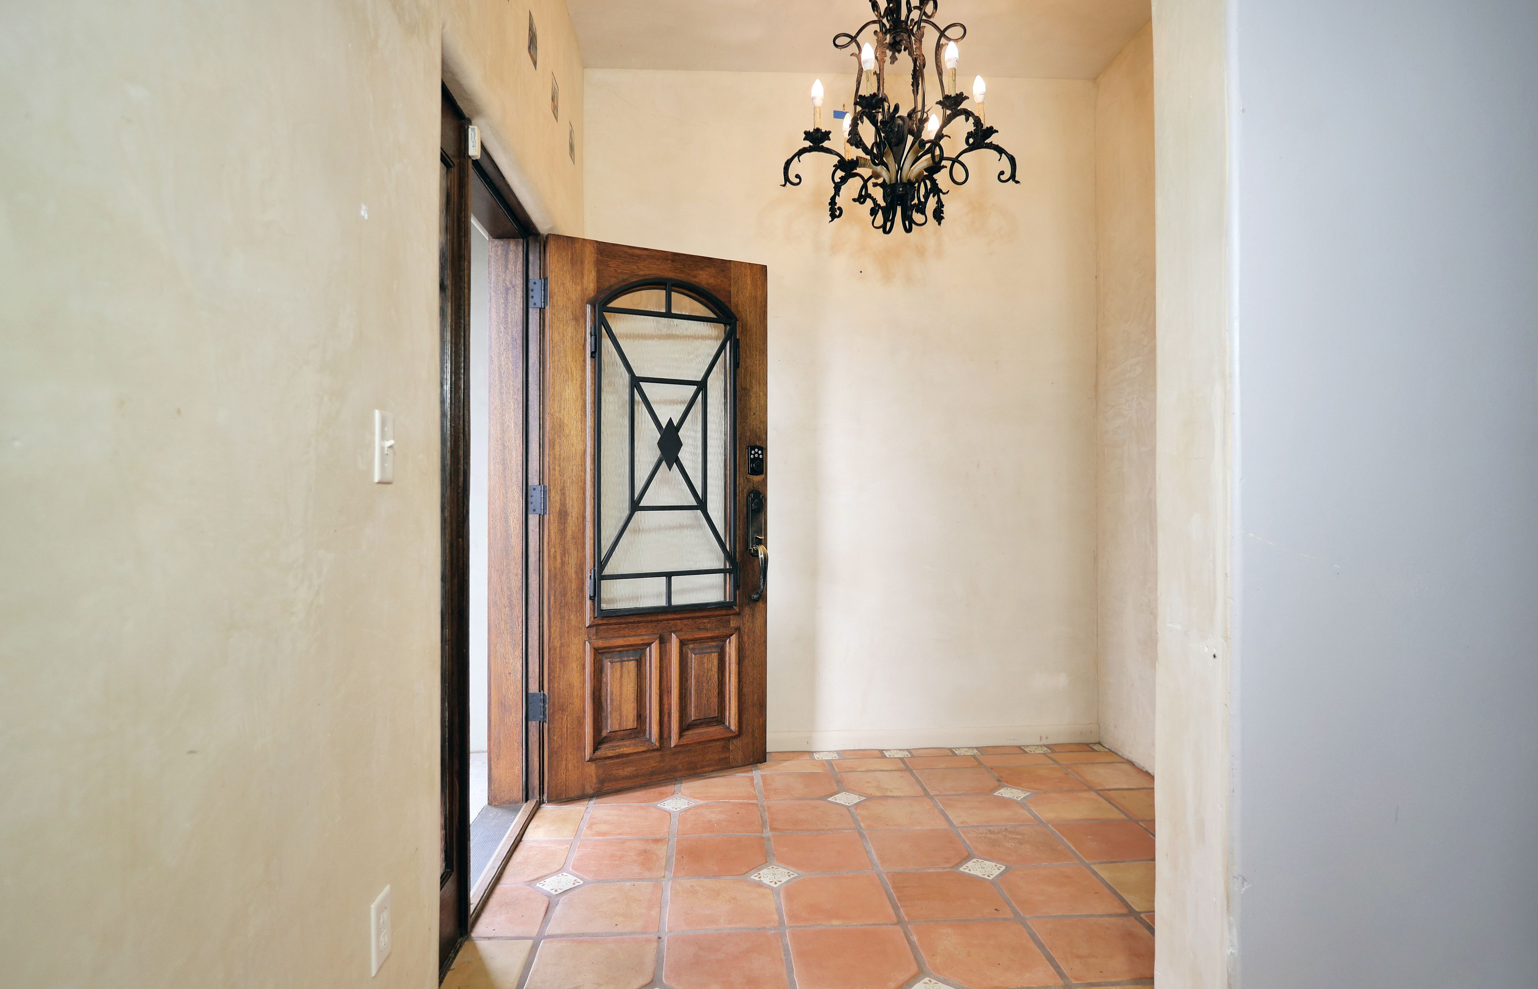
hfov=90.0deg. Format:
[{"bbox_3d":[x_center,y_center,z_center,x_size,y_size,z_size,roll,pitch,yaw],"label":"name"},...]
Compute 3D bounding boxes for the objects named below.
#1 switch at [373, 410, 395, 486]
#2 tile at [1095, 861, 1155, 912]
[{"bbox_3d":[-0.626,-0.078,1.262,0.018,0.116,0.070,0,0,-4],"label":"switch"},{"bbox_3d":[1.111,1.114,2.176,0.282,0.015,0.253,0,0,-4],"label":"tile"}]

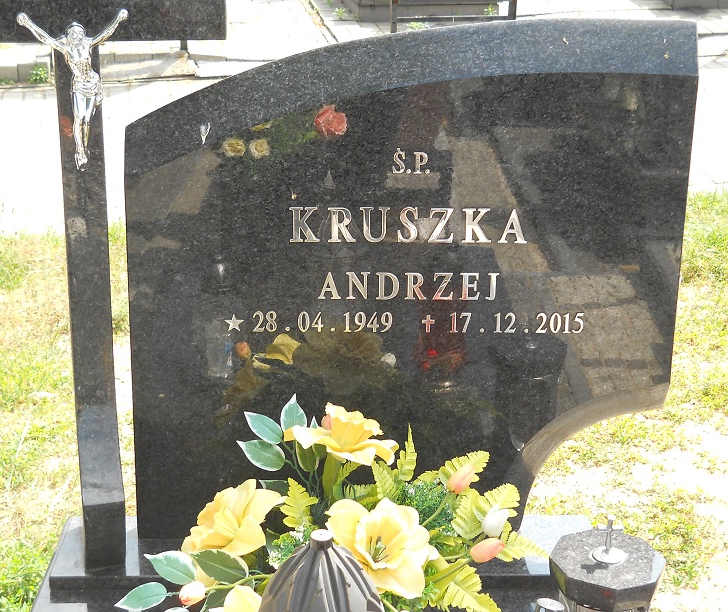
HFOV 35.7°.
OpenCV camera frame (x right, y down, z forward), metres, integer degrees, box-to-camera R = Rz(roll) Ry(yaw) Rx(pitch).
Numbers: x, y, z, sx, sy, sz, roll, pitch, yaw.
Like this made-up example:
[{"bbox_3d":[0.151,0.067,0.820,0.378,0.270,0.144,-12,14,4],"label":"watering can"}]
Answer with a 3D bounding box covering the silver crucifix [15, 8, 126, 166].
[{"bbox_3d":[-0.431,-0.321,1.680,0.164,0.240,0.040,1,19,-1],"label":"silver crucifix"}]

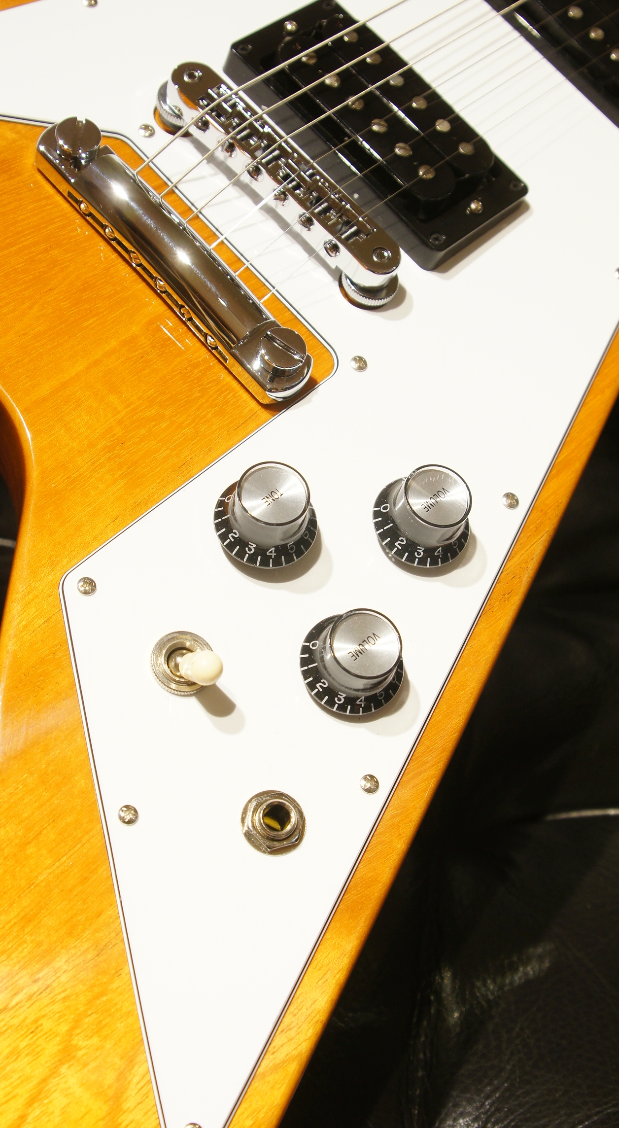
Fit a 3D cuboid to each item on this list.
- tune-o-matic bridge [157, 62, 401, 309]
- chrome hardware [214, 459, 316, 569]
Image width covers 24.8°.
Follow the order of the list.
[{"bbox_3d":[-0.008,-0.107,0.392,0.088,0.014,0.015,44,63,8],"label":"tune-o-matic bridge"},{"bbox_3d":[-0.009,-0.014,0.347,0.026,0.015,0.026,6,64,-12],"label":"chrome hardware"}]

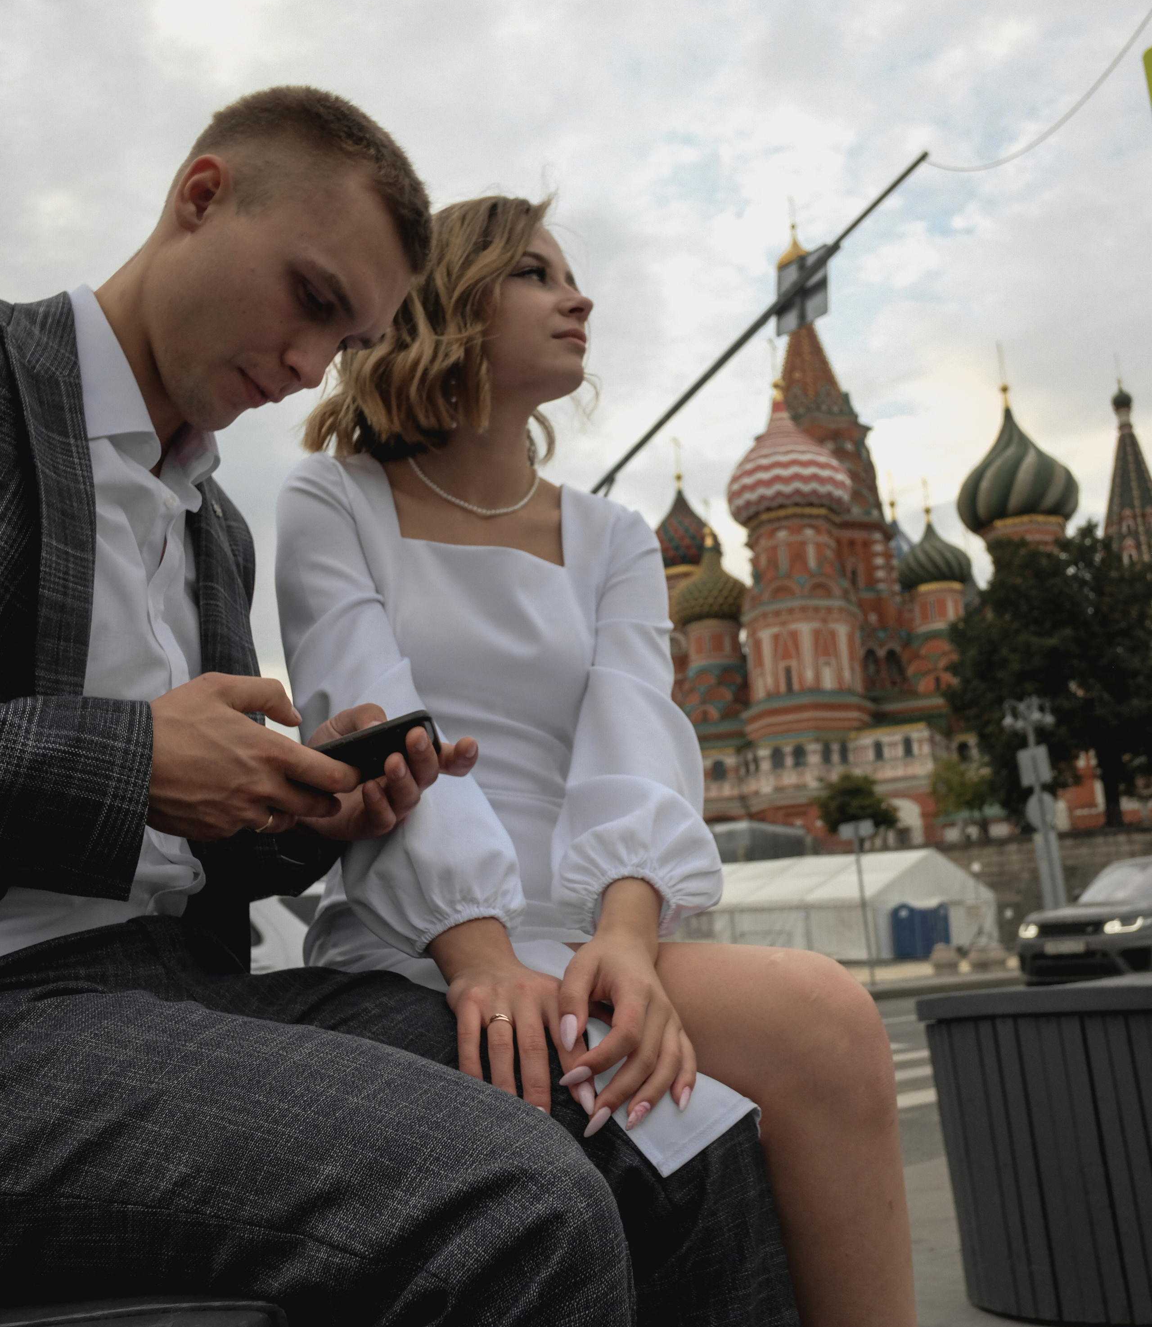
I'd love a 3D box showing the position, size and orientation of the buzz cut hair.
[{"bbox_3d":[-0.196,-0.344,0.950,0.155,0.190,0.160,-43,-17,2],"label":"buzz cut hair"}]

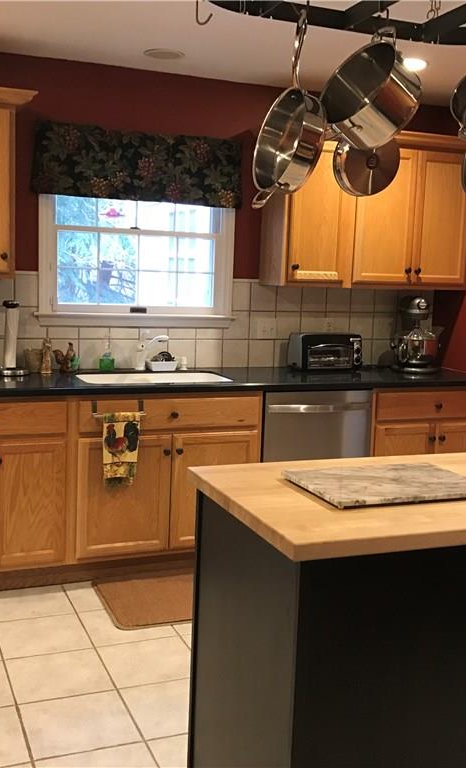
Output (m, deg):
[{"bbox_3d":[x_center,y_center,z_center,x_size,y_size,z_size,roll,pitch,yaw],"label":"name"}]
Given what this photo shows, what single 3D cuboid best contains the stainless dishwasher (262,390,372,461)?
[{"bbox_3d":[0.315,0.437,4.339,0.598,0.868,0.620,-1,8,-22],"label":"stainless dishwasher"}]

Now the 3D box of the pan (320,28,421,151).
[{"bbox_3d":[0.350,-0.725,2.098,0.127,0.320,0.240,30,11,-35],"label":"pan"}]

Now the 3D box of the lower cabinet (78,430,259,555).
[{"bbox_3d":[-0.397,0.461,4.104,0.911,0.614,0.614,-1,8,-22],"label":"lower cabinet"}]

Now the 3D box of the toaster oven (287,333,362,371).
[{"bbox_3d":[0.505,-0.176,4.606,0.362,0.197,0.215,-1,8,-23],"label":"toaster oven"}]

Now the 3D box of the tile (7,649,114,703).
[{"bbox_3d":[-0.616,1.032,2.930,0.330,0.010,0.330,-1,8,-23],"label":"tile"}]

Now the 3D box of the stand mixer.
[{"bbox_3d":[1.029,-0.285,4.710,0.267,0.413,0.337,1,8,-6],"label":"stand mixer"}]

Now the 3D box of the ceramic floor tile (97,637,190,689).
[{"bbox_3d":[-0.305,1.026,3.059,0.330,0.010,0.330,-1,8,-23],"label":"ceramic floor tile"}]

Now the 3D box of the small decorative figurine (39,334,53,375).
[{"bbox_3d":[-0.908,-0.141,4.028,0.054,0.178,0.052,-1,8,-23],"label":"small decorative figurine"}]

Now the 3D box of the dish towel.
[{"bbox_3d":[-0.491,0.292,3.645,0.162,0.339,0.035,-1,8,-22],"label":"dish towel"}]

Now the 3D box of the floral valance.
[{"bbox_3d":[-0.454,-1.077,4.124,1.047,0.337,0.111,-1,8,-22],"label":"floral valance"}]

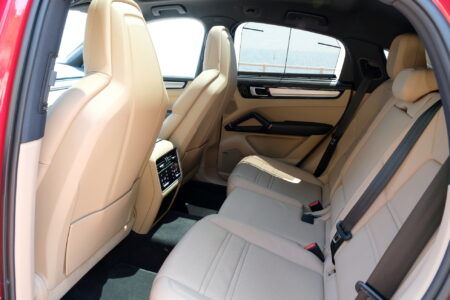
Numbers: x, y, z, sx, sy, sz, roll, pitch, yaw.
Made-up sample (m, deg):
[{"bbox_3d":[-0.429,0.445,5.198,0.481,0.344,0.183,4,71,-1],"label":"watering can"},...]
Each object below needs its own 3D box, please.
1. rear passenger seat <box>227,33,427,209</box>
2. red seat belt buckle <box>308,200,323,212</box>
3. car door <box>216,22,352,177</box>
[{"bbox_3d":[0.479,-0.120,1.562,0.850,0.920,0.550,7,19,15],"label":"rear passenger seat"},{"bbox_3d":[0.453,0.278,1.477,0.045,0.065,0.028,-20,10,22],"label":"red seat belt buckle"},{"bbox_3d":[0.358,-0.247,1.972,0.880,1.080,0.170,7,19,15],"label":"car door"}]

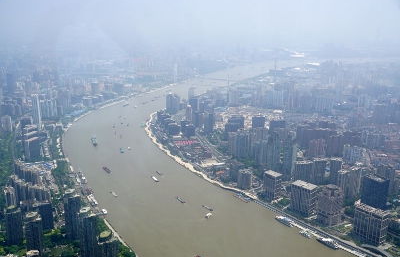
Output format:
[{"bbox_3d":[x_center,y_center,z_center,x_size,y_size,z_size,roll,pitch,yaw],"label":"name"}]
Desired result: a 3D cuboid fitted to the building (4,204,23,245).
[{"bbox_3d":[-439.610,231.620,1023.840,26.150,85.470,22.220,-8,18,-29],"label":"building"}]

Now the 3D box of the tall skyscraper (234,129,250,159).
[{"bbox_3d":[164.300,62.600,1657.600,50.700,108.800,28.000,3,16,10],"label":"tall skyscraper"}]

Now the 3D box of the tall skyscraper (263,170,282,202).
[{"bbox_3d":[217.020,170.950,1288.270,32.300,74.000,42.100,-14,21,-42],"label":"tall skyscraper"}]

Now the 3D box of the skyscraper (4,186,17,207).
[{"bbox_3d":[-523.900,198.000,1198.700,23.000,71.300,26.000,-5,16,-19],"label":"skyscraper"}]

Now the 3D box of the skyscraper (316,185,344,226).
[{"bbox_3d":[344.260,201.080,1138.620,46.000,97.000,43.000,-12,20,-38],"label":"skyscraper"}]

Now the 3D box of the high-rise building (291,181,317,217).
[{"bbox_3d":[296.600,197.500,1232.000,36.900,76.800,60.900,-13,20,-41],"label":"high-rise building"}]

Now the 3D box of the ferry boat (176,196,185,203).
[{"bbox_3d":[-60.110,214.830,1315.640,9.500,8.000,46.000,-8,17,-29],"label":"ferry boat"}]

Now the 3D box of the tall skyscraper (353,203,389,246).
[{"bbox_3d":[419.980,233.150,1067.380,32.000,74.000,71.000,-13,21,-41],"label":"tall skyscraper"}]

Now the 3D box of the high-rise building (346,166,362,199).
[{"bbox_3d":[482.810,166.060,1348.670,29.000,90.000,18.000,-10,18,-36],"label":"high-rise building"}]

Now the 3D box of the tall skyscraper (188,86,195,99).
[{"bbox_3d":[-50.800,-213.800,2687.000,30.700,93.100,32.000,3,16,10],"label":"tall skyscraper"}]

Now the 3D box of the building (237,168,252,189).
[{"bbox_3d":[140.850,161.420,1364.650,35.880,50.800,34.080,9,18,29],"label":"building"}]

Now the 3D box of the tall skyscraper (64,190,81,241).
[{"bbox_3d":[-314.690,217.060,1074.620,37.000,121.000,27.000,-5,16,-18],"label":"tall skyscraper"}]

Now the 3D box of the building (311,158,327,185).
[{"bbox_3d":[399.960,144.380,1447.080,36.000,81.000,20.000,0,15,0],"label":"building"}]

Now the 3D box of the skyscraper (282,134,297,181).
[{"bbox_3d":[297.010,95.590,1427.360,28.050,147.320,23.840,13,20,38],"label":"skyscraper"}]

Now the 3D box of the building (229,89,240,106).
[{"bbox_3d":[206.500,-181.200,2580.400,58.200,93.200,30.000,3,16,10],"label":"building"}]

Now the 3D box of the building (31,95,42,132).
[{"bbox_3d":[-801.070,-82.290,2121.560,27.000,163.000,26.000,0,15,-2],"label":"building"}]

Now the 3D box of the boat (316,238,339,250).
[{"bbox_3d":[312.400,278.100,1061.100,57.000,12.000,13.000,14,20,39],"label":"boat"}]

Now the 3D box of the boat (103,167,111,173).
[{"bbox_3d":[-325.700,146.300,1519.600,11.000,7.000,56.000,-12,20,-38],"label":"boat"}]

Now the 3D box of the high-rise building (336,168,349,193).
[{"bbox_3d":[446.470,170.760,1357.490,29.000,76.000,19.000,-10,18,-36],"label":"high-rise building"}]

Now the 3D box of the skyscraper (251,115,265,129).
[{"bbox_3d":[259.280,-7.690,1921.750,53.080,85.000,26.540,3,15,8],"label":"skyscraper"}]

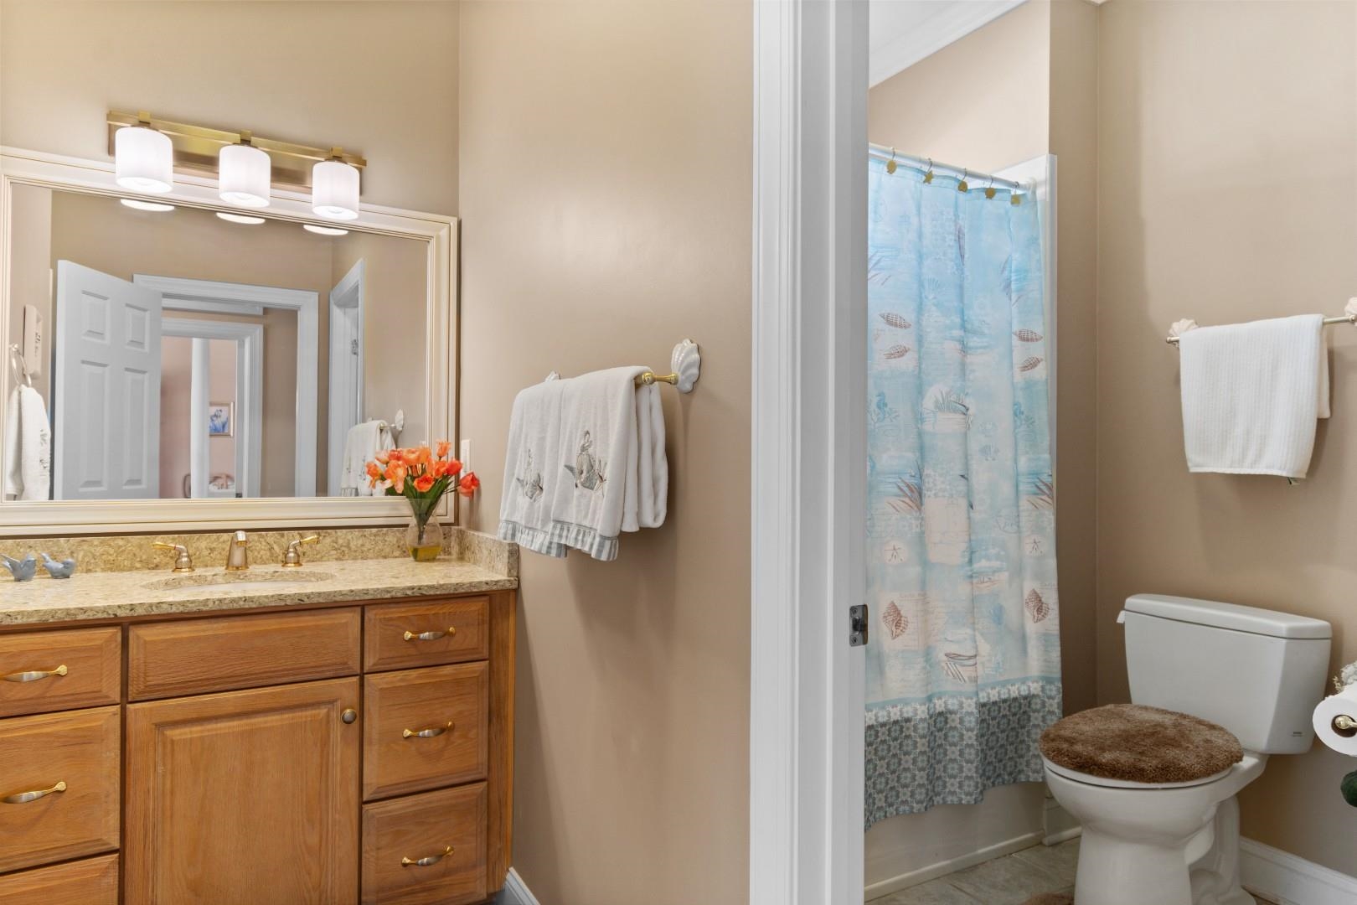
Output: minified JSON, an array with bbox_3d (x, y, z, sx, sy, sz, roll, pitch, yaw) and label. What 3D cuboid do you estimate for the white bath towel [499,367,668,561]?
[{"bbox_3d":[-0.194,0.021,1.474,0.120,0.318,0.560,1,-1,-30],"label":"white bath towel"}]

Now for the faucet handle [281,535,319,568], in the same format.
[{"bbox_3d":[-1.054,0.275,2.212,0.092,0.085,0.054,1,-1,-30],"label":"faucet handle"}]

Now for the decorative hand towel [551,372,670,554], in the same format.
[{"bbox_3d":[-0.129,0.018,1.355,0.120,0.312,0.295,1,-1,-30],"label":"decorative hand towel"}]

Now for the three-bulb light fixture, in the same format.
[{"bbox_3d":[-1.173,-0.771,2.145,0.610,0.188,0.168,1,-1,-30],"label":"three-bulb light fixture"}]

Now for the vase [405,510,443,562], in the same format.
[{"bbox_3d":[-0.756,0.231,2.360,0.106,0.180,0.106,1,-1,-30],"label":"vase"}]

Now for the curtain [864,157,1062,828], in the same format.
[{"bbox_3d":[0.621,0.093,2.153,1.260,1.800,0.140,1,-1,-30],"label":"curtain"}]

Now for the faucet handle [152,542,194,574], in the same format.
[{"bbox_3d":[-1.317,0.271,2.067,0.092,0.086,0.054,1,-1,-30],"label":"faucet handle"}]

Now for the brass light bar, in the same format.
[{"bbox_3d":[-1.192,-0.812,2.180,0.613,0.108,0.090,1,-1,-30],"label":"brass light bar"}]

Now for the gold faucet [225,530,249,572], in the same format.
[{"bbox_3d":[-1.165,0.259,2.096,0.054,0.113,0.145,1,-1,-30],"label":"gold faucet"}]

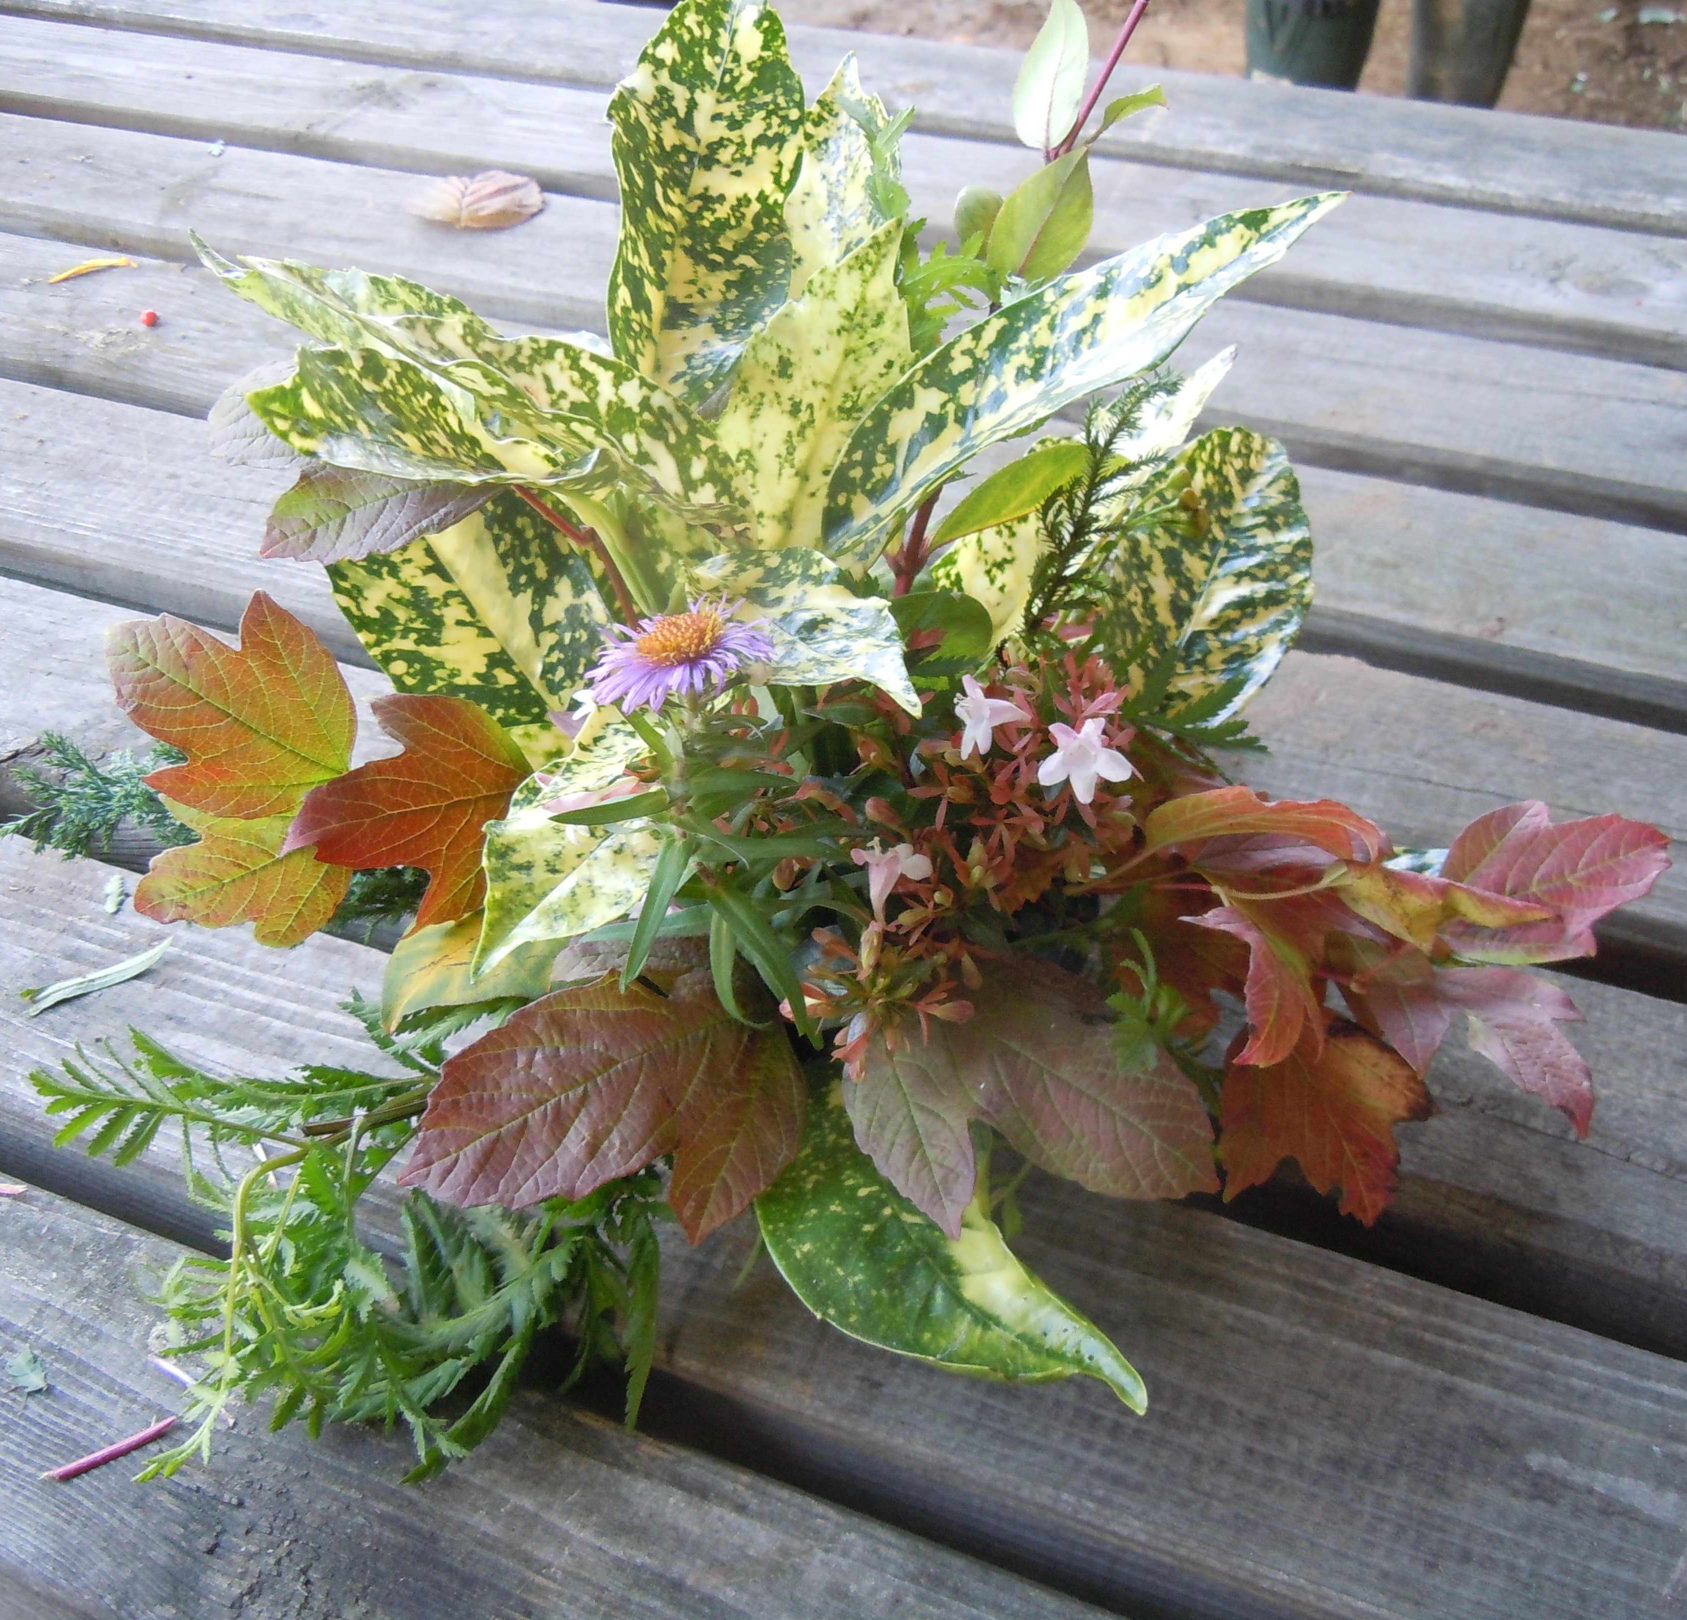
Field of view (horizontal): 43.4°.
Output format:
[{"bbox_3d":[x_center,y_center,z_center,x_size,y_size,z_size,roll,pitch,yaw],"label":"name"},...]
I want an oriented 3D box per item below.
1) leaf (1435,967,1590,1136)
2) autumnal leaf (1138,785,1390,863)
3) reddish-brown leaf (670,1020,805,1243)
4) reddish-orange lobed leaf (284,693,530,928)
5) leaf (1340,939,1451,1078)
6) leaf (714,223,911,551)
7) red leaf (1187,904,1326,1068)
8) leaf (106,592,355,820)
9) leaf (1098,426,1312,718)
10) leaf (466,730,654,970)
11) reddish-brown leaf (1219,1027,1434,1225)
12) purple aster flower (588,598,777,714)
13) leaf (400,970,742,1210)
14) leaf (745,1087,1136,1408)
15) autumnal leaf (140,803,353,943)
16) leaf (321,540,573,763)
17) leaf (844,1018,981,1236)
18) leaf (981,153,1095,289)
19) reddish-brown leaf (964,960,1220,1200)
[{"bbox_3d":[0.146,0.051,0.455,0.024,0.013,0.043,-33,63,-11],"label":"leaf"},{"bbox_3d":[0.094,0.003,0.469,0.054,0.018,0.026,2,21,-3],"label":"autumnal leaf"},{"bbox_3d":[-0.021,0.066,0.428,0.025,0.014,0.047,20,82,4],"label":"reddish-brown leaf"},{"bbox_3d":[-0.099,0.000,0.478,0.057,0.014,0.056,-14,69,-2],"label":"reddish-orange lobed leaf"},{"bbox_3d":[0.119,0.043,0.455,0.019,0.012,0.028,-23,61,-1],"label":"leaf"},{"bbox_3d":[-0.006,-0.092,0.461,0.035,0.079,0.016,20,6,-3],"label":"leaf"},{"bbox_3d":[0.087,0.037,0.447,0.024,0.014,0.033,-27,62,9],"label":"red leaf"},{"bbox_3d":[-0.155,-0.028,0.532,0.076,0.017,0.056,29,75,11],"label":"leaf"},{"bbox_3d":[0.088,-0.058,0.520,0.046,0.020,0.072,16,68,-3],"label":"leaf"},{"bbox_3d":[-0.059,0.009,0.456,0.038,0.019,0.068,39,84,6],"label":"leaf"},{"bbox_3d":[0.104,0.069,0.462,0.052,0.014,0.046,-18,84,-8],"label":"reddish-brown leaf"},{"bbox_3d":[-0.035,-0.033,0.458,0.039,0.014,0.036,-8,32,6],"label":"purple aster flower"},{"bbox_3d":[-0.056,0.065,0.449,0.080,0.018,0.058,-26,61,-8],"label":"leaf"},{"bbox_3d":[0.017,0.100,0.439,0.038,0.022,0.097,-40,64,-16],"label":"leaf"},{"bbox_3d":[-0.143,0.013,0.507,0.053,0.015,0.048,-21,72,-5],"label":"autumnal leaf"},{"bbox_3d":[-0.087,-0.044,0.517,0.054,0.016,0.077,-31,67,-8],"label":"leaf"},{"bbox_3d":[0.017,0.067,0.448,0.027,0.012,0.048,-13,73,-4],"label":"leaf"},{"bbox_3d":[0.043,-0.129,0.465,0.019,0.009,0.034,29,78,3],"label":"leaf"},{"bbox_3d":[0.054,0.063,0.460,0.066,0.014,0.038,38,68,15],"label":"reddish-brown leaf"}]

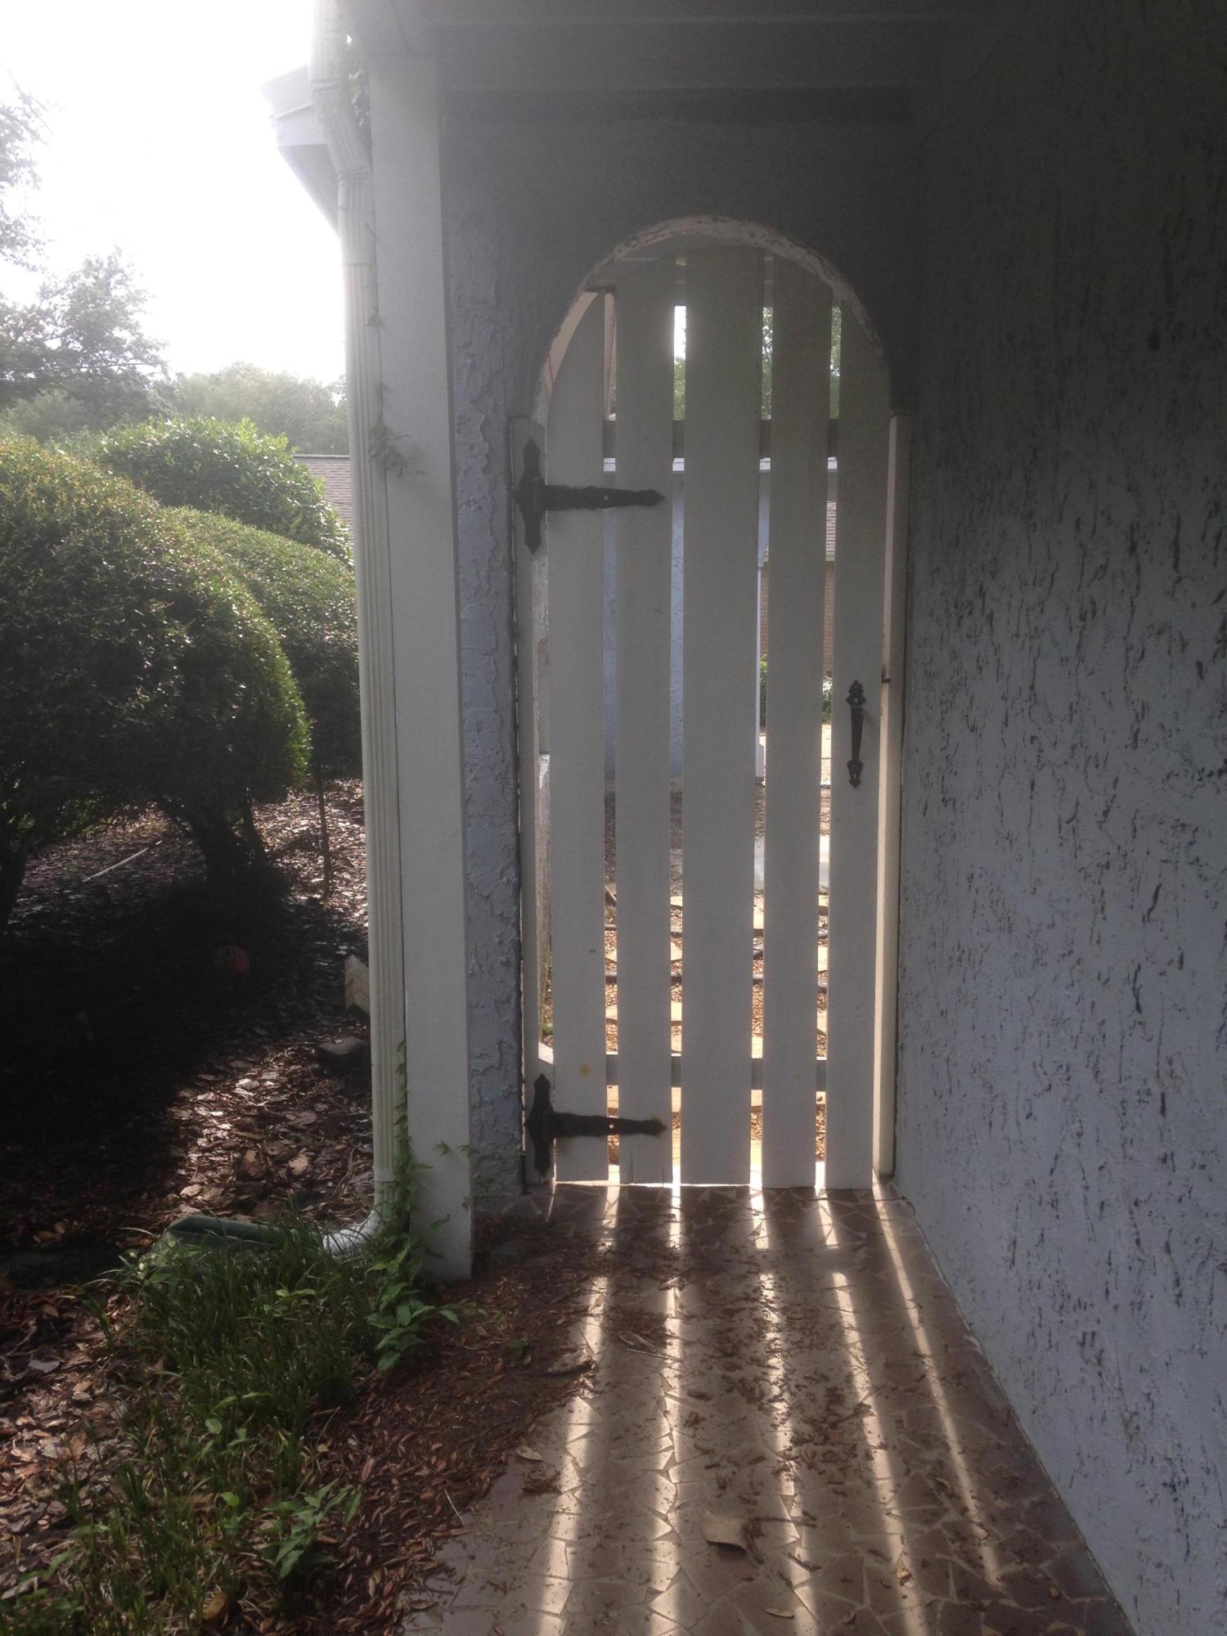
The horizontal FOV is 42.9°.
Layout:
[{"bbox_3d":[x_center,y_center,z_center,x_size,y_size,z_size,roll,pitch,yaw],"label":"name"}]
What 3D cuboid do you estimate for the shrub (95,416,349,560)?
[{"bbox_3d":[-2.750,-1.606,10.885,2.250,2.400,2.250,0,10,0],"label":"shrub"}]

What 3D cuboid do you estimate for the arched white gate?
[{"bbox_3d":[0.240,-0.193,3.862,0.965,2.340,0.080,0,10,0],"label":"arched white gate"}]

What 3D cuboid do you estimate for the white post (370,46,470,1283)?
[{"bbox_3d":[-0.411,-0.253,3.418,0.140,2.630,0.140,-1,10,-1],"label":"white post"}]

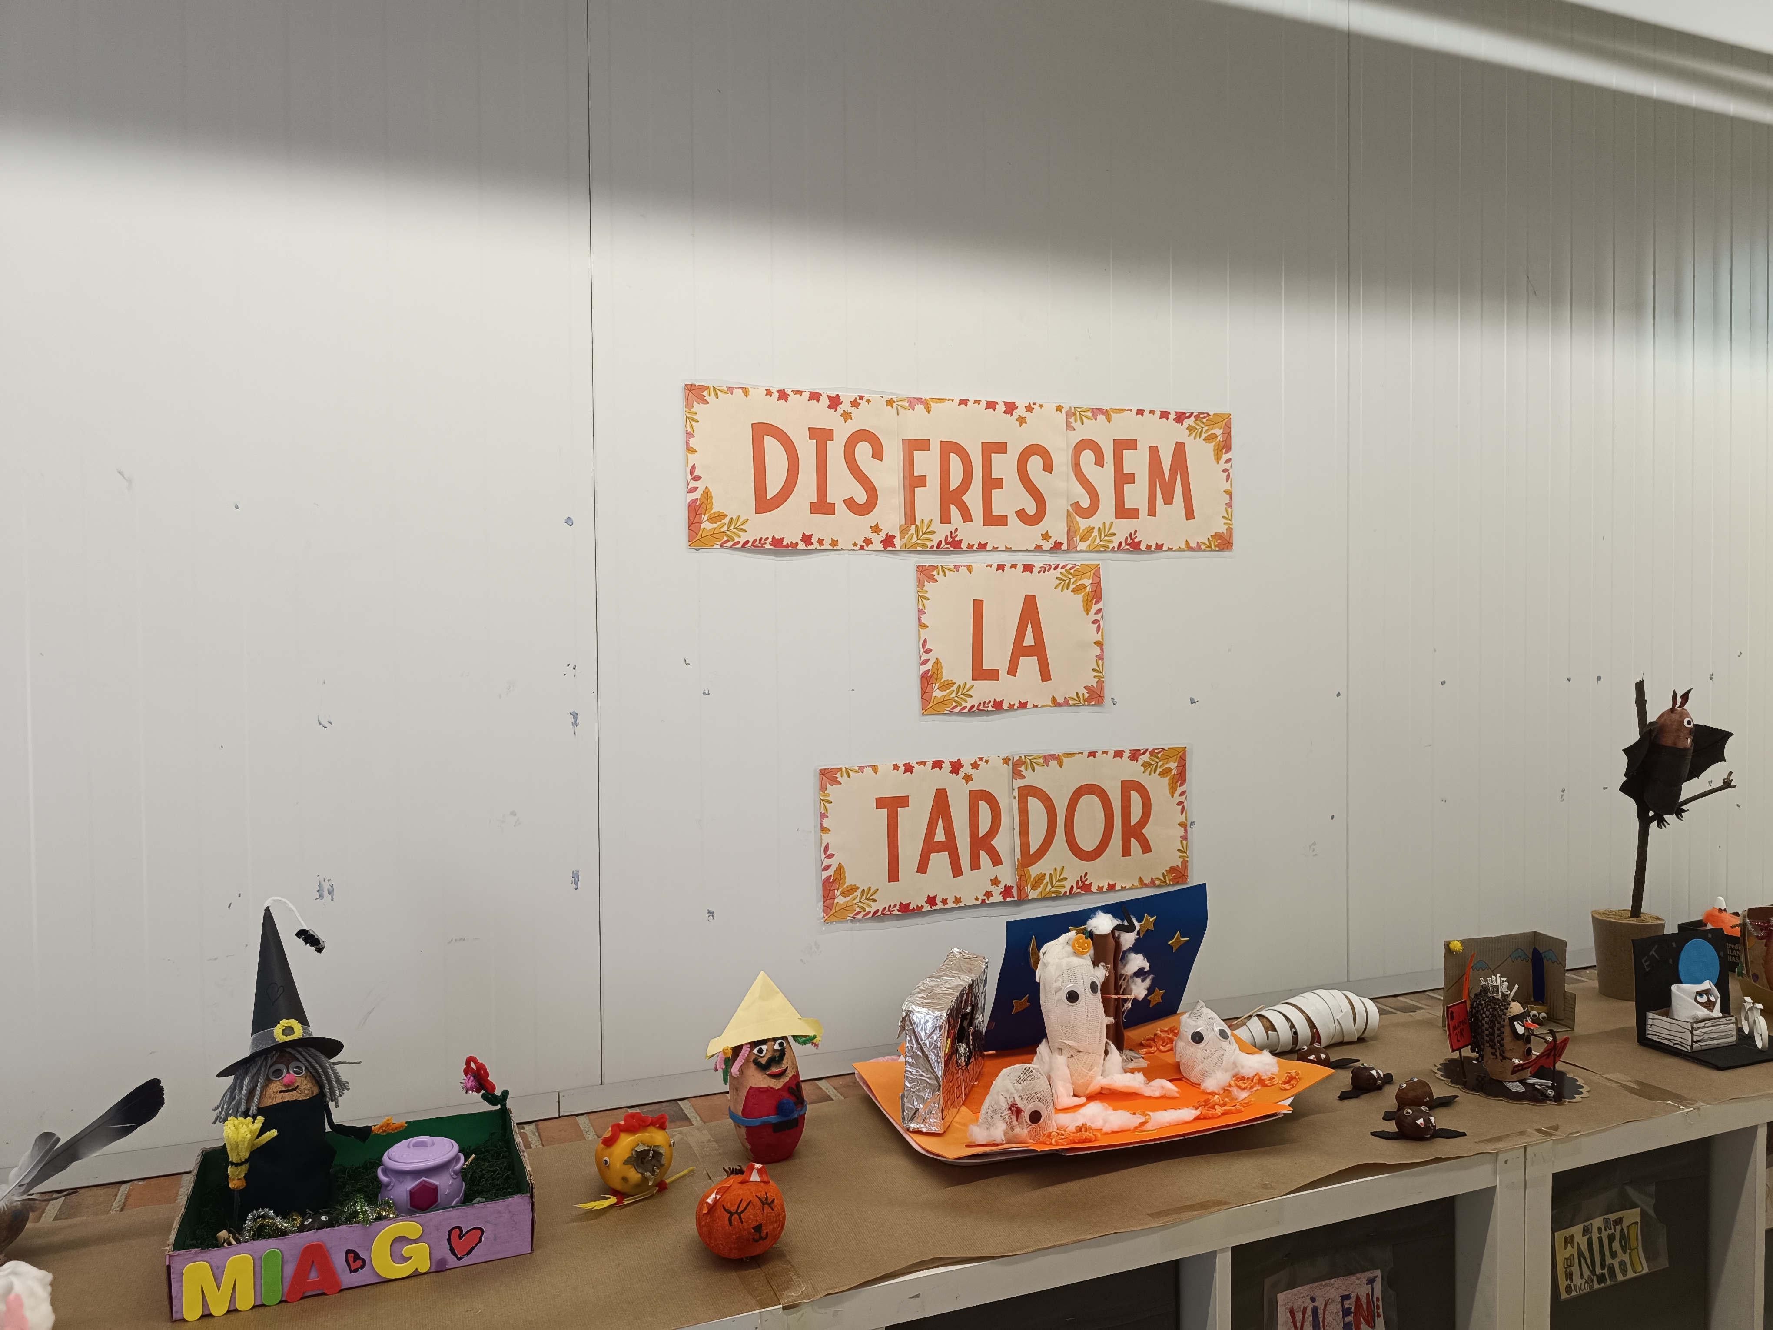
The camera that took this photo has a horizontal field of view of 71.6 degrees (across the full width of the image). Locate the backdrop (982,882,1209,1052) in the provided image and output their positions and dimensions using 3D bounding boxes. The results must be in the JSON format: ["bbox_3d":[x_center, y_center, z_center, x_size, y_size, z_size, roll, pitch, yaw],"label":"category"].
[{"bbox_3d":[0.268,0.389,1.570,0.300,0.195,0.020,-1,17,-26],"label":"backdrop"}]

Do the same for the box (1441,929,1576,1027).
[{"bbox_3d":[0.849,0.436,1.675,0.168,0.120,0.078,-1,2,-21],"label":"box"}]

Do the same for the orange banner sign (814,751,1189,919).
[{"bbox_3d":[0.189,0.240,1.784,0.593,0.210,0.006,-2,2,-21],"label":"orange banner sign"}]

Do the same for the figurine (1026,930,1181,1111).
[{"bbox_3d":[0.242,0.397,1.410,0.150,0.180,0.105,-1,2,-20],"label":"figurine"}]

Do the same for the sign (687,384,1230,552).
[{"bbox_3d":[0.141,-0.271,1.753,0.857,0.210,0.006,-2,2,-21],"label":"sign"}]

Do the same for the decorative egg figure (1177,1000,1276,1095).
[{"bbox_3d":[0.402,0.441,1.456,0.107,0.088,0.095,-1,1,-8],"label":"decorative egg figure"}]

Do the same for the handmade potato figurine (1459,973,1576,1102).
[{"bbox_3d":[0.765,0.438,1.489,0.105,0.127,0.125,-2,2,-38],"label":"handmade potato figurine"}]

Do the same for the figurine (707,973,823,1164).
[{"bbox_3d":[-0.126,0.416,1.290,0.115,0.194,0.080,-1,2,-21],"label":"figurine"}]

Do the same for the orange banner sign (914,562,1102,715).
[{"bbox_3d":[0.186,-0.040,1.776,0.297,0.210,0.006,-2,2,-21],"label":"orange banner sign"}]

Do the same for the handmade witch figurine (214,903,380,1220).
[{"bbox_3d":[-0.552,0.370,1.138,0.150,0.280,0.125,-1,2,-29],"label":"handmade witch figurine"}]

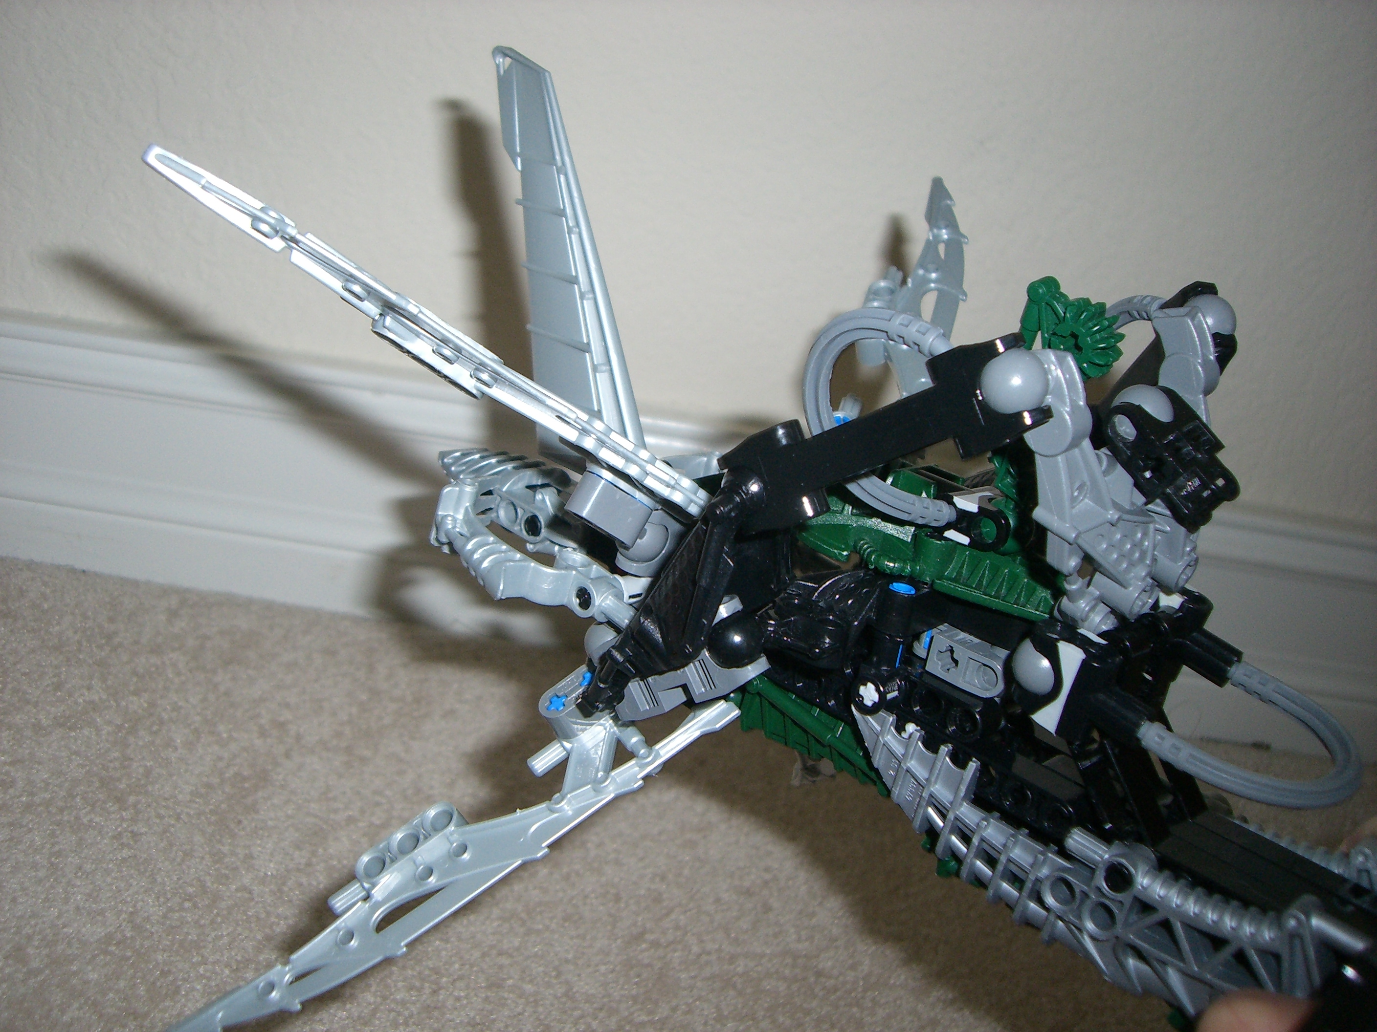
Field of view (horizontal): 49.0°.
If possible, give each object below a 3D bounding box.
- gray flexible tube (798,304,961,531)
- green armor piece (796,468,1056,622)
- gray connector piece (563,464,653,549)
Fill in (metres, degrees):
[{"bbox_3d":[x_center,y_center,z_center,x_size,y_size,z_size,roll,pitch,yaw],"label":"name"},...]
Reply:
[{"bbox_3d":[0.035,-0.016,0.269,0.030,0.052,0.011,12,53,20],"label":"gray flexible tube"},{"bbox_3d":[0.048,0.004,0.296,0.050,0.016,0.036,17,26,30],"label":"green armor piece"},{"bbox_3d":[-0.014,-0.002,0.277,0.016,0.008,0.008,30,0,-33],"label":"gray connector piece"}]

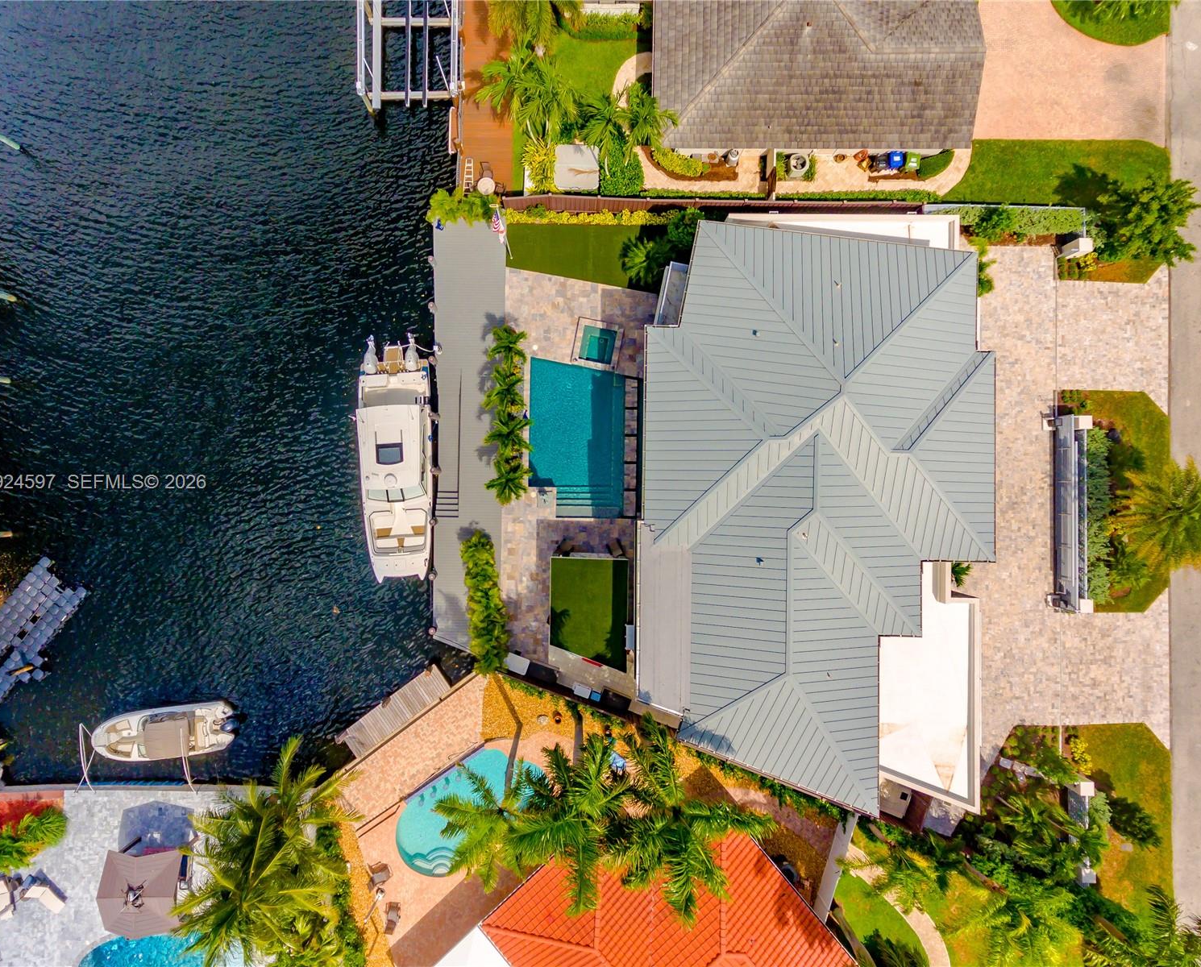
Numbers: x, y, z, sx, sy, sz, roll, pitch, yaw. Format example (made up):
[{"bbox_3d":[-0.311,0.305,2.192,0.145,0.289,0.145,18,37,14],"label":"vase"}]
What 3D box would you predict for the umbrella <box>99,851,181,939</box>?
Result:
[{"bbox_3d":[-21.874,19.466,36.378,3.700,2.850,3.700,0,89,-1],"label":"umbrella"}]

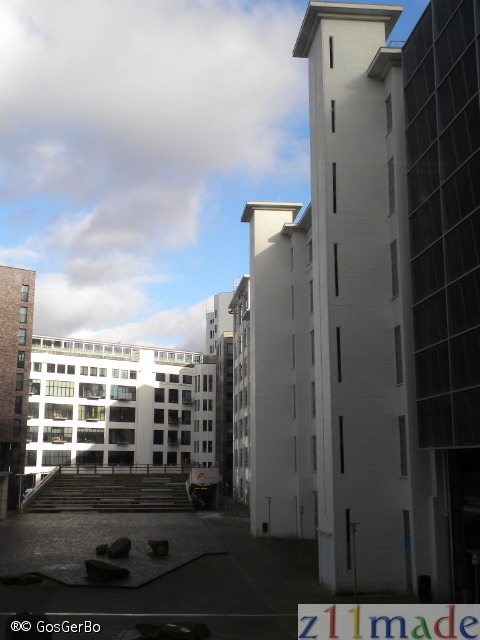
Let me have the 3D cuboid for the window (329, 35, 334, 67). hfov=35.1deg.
[{"bbox_3d":[5.586,-16.323,46.337,0.200,2.093,0.150,1,-11,-6],"label":"window"}]

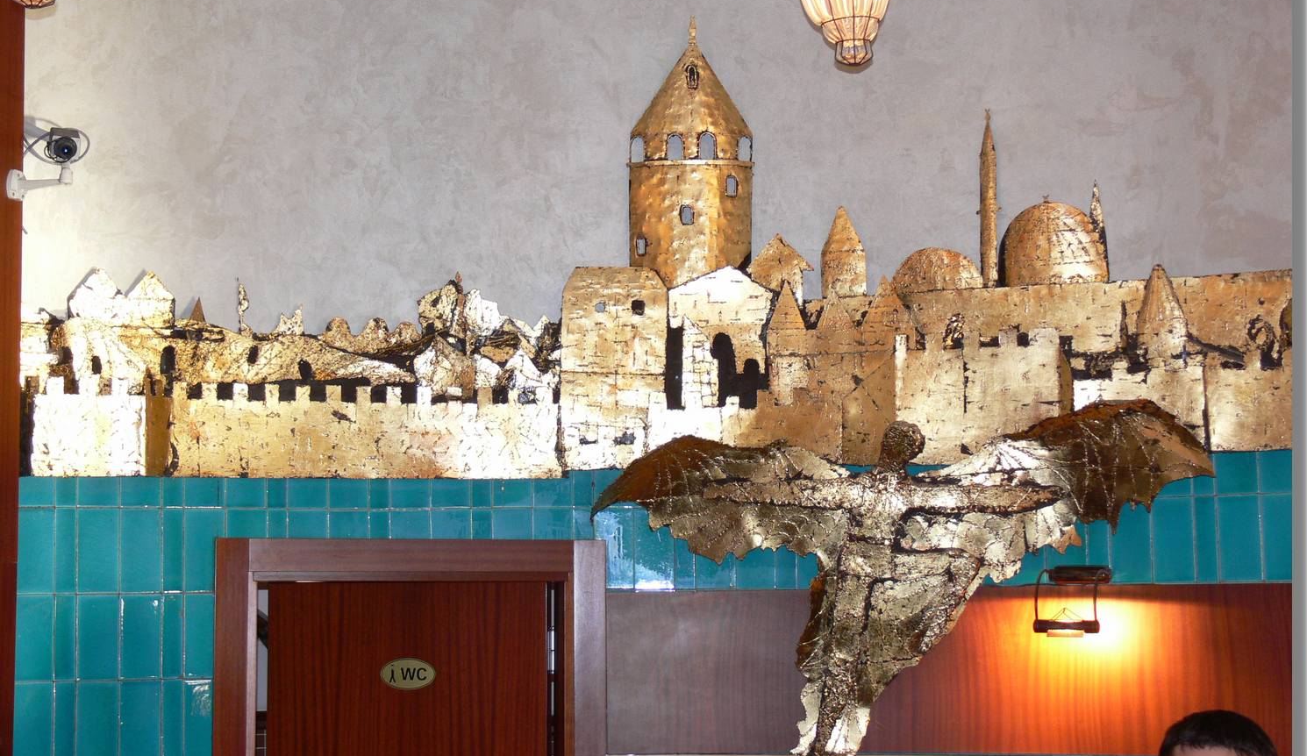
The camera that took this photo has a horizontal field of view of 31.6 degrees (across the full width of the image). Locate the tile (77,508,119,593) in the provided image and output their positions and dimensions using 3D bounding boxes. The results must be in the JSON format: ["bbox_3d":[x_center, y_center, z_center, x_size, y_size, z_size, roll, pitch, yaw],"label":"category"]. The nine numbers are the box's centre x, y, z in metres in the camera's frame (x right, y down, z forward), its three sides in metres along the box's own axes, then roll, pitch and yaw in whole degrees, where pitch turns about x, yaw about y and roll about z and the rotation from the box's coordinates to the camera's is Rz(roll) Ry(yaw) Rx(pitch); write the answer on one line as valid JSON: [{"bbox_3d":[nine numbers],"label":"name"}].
[{"bbox_3d":[-1.320,0.412,5.488,0.095,0.200,0.009,1,-6,-13],"label":"tile"}]

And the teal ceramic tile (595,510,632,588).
[{"bbox_3d":[-0.096,0.418,5.635,0.096,0.200,0.010,-1,-6,3],"label":"teal ceramic tile"}]

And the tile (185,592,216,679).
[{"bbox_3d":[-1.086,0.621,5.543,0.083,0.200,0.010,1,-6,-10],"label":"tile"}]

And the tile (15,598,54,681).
[{"bbox_3d":[-1.458,0.614,5.431,0.089,0.198,0.009,1,-6,-15],"label":"tile"}]

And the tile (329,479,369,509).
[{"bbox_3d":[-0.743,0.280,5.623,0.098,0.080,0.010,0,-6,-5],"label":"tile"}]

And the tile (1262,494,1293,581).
[{"bbox_3d":[1.436,0.364,5.248,0.095,0.195,0.009,-3,-6,23],"label":"tile"}]

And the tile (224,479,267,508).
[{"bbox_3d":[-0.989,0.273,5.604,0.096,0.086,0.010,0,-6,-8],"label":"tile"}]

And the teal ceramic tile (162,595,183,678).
[{"bbox_3d":[-1.151,0.619,5.530,0.050,0.200,0.010,1,-6,-11],"label":"teal ceramic tile"}]

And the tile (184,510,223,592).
[{"bbox_3d":[-1.084,0.418,5.574,0.096,0.200,0.010,0,-6,-10],"label":"tile"}]

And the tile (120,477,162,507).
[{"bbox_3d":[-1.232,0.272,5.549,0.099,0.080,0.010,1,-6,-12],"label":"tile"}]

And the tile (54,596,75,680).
[{"bbox_3d":[-1.399,0.618,5.489,0.049,0.200,0.010,1,-6,-14],"label":"tile"}]

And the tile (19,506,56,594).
[{"bbox_3d":[-1.460,0.410,5.452,0.087,0.200,0.009,1,-6,-15],"label":"tile"}]

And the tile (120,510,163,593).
[{"bbox_3d":[-1.229,0.415,5.535,0.099,0.200,0.010,1,-6,-12],"label":"tile"}]

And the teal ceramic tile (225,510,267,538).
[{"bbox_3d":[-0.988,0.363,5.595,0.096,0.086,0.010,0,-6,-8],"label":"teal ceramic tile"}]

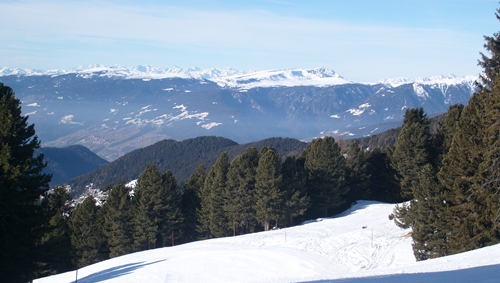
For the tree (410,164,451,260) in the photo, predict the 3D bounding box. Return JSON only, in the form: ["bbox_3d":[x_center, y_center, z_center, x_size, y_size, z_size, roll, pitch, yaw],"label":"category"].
[{"bbox_3d":[11.680,4.740,57.000,2.590,6.510,2.460,0,4,0],"label":"tree"}]

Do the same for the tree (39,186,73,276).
[{"bbox_3d":[-18.790,8.830,86.000,3.710,8.880,3.710,0,3,0],"label":"tree"}]

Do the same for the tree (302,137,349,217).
[{"bbox_3d":[9.770,4.590,114.000,5.690,10.480,5.690,0,3,0],"label":"tree"}]

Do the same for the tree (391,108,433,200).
[{"bbox_3d":[18.880,2.010,103.000,4.910,11.750,4.660,0,4,0],"label":"tree"}]

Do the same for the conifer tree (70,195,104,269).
[{"bbox_3d":[-15.310,8.810,83.000,3.200,7.280,3.040,0,4,0],"label":"conifer tree"}]

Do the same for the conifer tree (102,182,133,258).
[{"bbox_3d":[-13.380,8.220,89.000,3.030,8.180,2.880,0,4,0],"label":"conifer tree"}]

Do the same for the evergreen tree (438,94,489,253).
[{"bbox_3d":[14.780,2.400,61.000,3.460,11.340,3.290,0,4,0],"label":"evergreen tree"}]

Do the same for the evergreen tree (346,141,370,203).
[{"bbox_3d":[14.880,4.500,122.000,4.020,9.000,4.020,0,3,0],"label":"evergreen tree"}]

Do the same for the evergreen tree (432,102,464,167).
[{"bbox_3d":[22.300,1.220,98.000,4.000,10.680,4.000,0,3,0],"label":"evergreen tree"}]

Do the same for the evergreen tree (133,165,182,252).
[{"bbox_3d":[-10.290,7.530,98.000,5.560,9.970,5.280,0,4,0],"label":"evergreen tree"}]

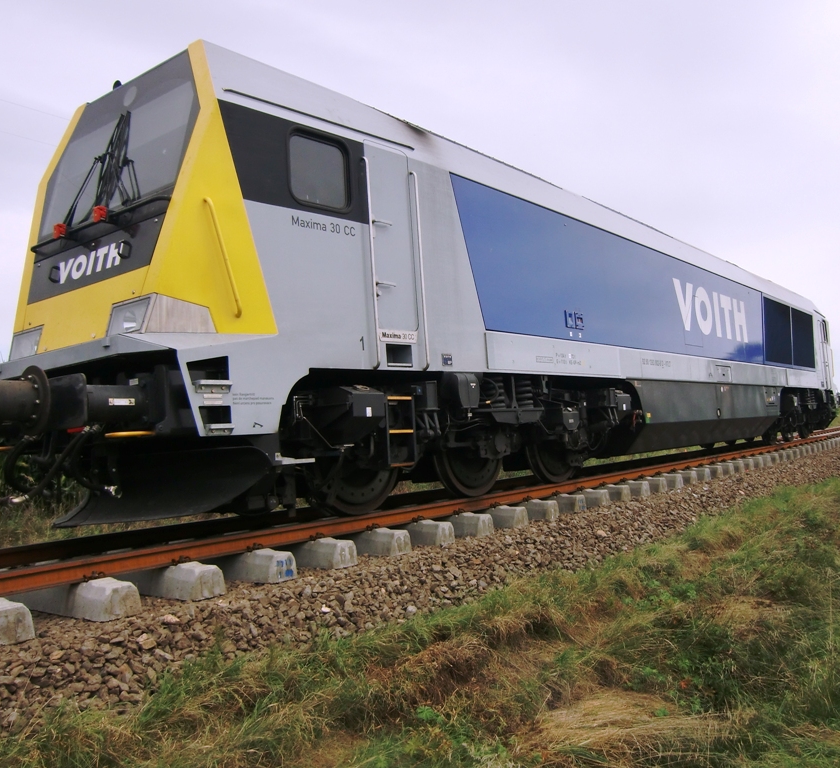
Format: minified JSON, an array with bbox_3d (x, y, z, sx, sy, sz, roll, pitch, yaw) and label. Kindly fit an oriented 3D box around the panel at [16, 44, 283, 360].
[{"bbox_3d":[-2.622,-1.579,6.391,2.720,2.550,1.120,-7,-6,40],"label":"panel"}]

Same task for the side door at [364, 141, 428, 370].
[{"bbox_3d":[-0.223,-1.231,6.918,0.100,2.150,0.670,-7,-6,40],"label":"side door"}]

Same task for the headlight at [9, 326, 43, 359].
[{"bbox_3d":[-3.624,-0.363,6.548,0.520,0.290,0.150,-7,-6,40],"label":"headlight"}]

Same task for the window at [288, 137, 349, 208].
[{"bbox_3d":[-0.891,-1.905,6.331,0.560,0.600,0.080,0,-6,-44],"label":"window"}]

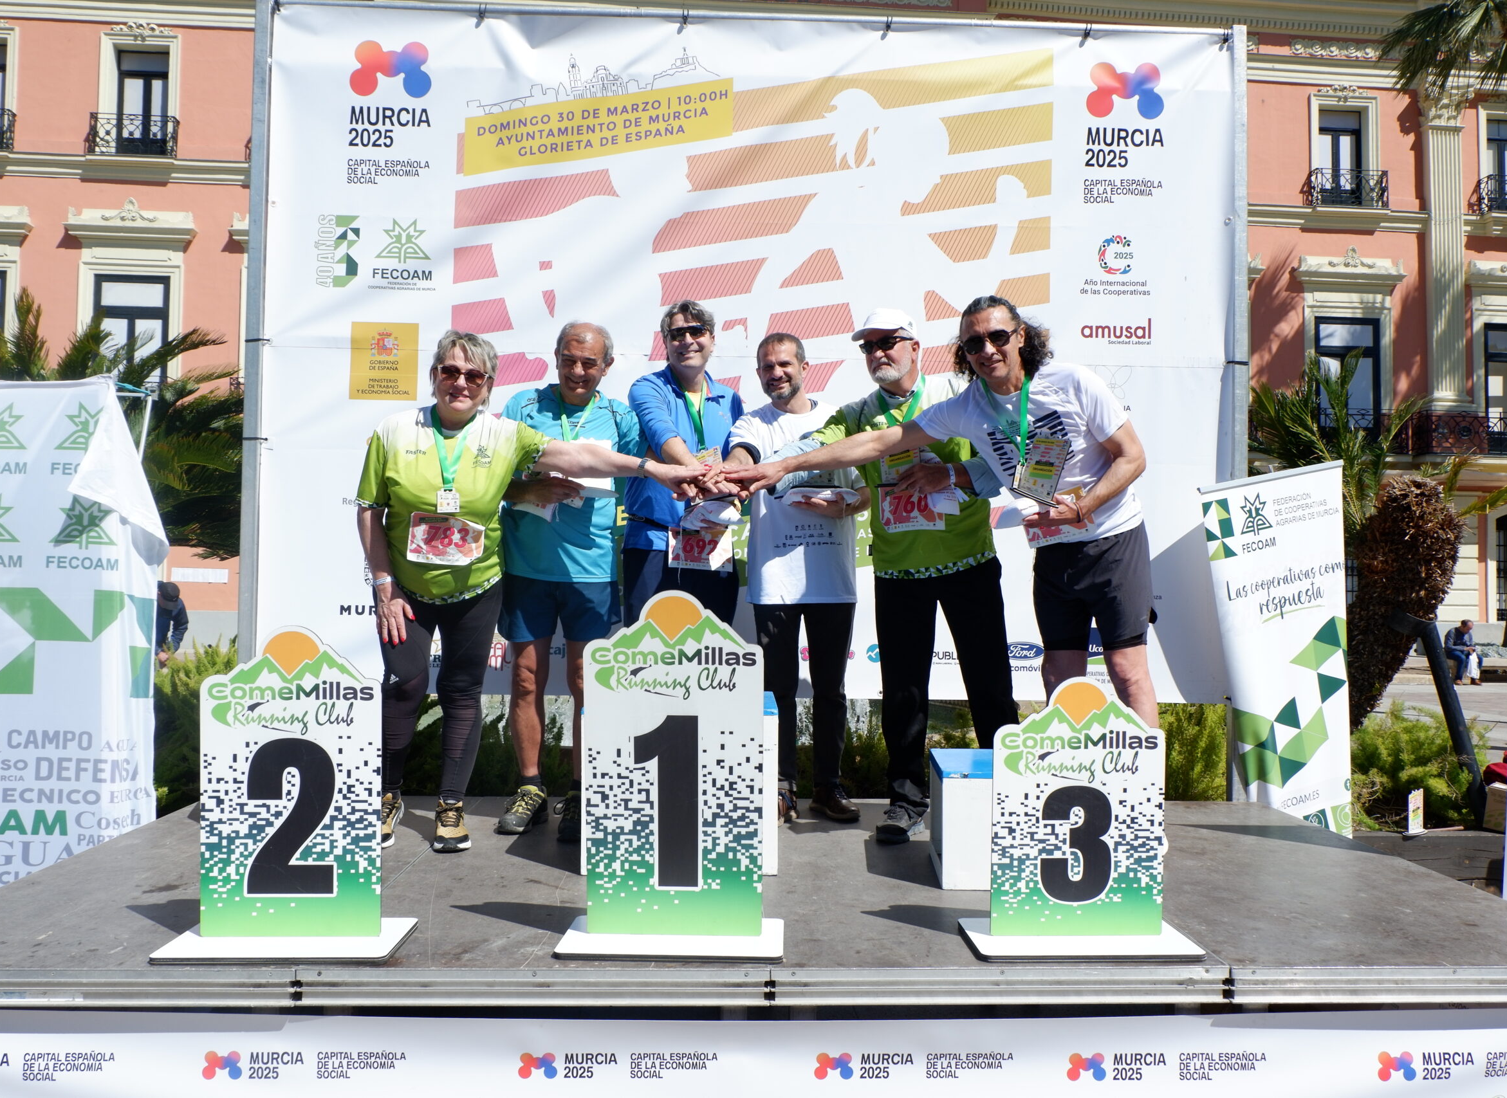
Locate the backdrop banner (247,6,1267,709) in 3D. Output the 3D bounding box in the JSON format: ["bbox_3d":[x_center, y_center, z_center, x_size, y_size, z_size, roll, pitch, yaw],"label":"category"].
[{"bbox_3d":[0.002,-0.804,4.613,4.100,2.870,0.060,1,-2,-2],"label":"backdrop banner"}]

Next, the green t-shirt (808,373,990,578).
[{"bbox_3d":[0.496,-0.232,3.570,0.540,0.640,0.390,0,-3,22],"label":"green t-shirt"}]

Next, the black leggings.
[{"bbox_3d":[-1.029,0.422,3.590,0.410,0.810,0.330,1,-3,-7],"label":"black leggings"}]

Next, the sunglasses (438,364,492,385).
[{"bbox_3d":[-0.855,-0.510,3.264,0.150,0.053,0.140,12,-1,-12],"label":"sunglasses"}]

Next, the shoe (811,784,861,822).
[{"bbox_3d":[0.293,0.915,3.996,0.100,0.105,0.275,2,-3,-25],"label":"shoe"}]

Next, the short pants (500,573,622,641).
[{"bbox_3d":[-0.654,0.163,3.720,0.410,0.330,0.300,1,-3,-2],"label":"short pants"}]

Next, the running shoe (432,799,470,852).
[{"bbox_3d":[-0.949,0.866,3.458,0.110,0.120,0.280,1,-3,-13],"label":"running shoe"}]

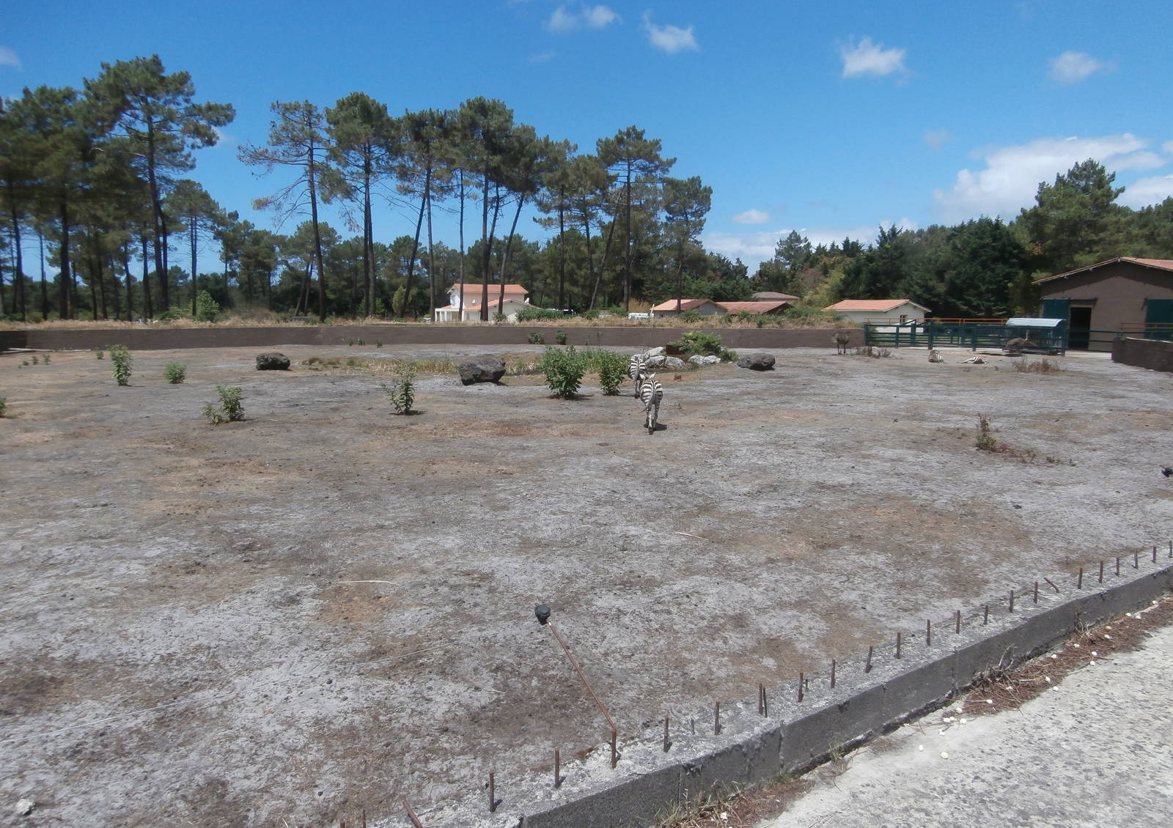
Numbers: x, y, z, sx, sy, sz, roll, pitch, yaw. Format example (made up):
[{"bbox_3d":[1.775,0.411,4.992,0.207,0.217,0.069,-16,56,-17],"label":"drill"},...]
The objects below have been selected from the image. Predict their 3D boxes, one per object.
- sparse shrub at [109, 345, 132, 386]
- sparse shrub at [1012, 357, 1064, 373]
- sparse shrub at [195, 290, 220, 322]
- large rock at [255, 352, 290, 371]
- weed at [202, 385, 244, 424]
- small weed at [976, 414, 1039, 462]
[{"bbox_3d":[-16.793,-1.761,29.313,0.648,1.418,0.800,-4,8,-30],"label":"sparse shrub"},{"bbox_3d":[19.890,-2.120,35.795,1.930,0.640,1.400,4,8,29],"label":"sparse shrub"},{"bbox_3d":[-37.912,-10.752,81.293,2.042,3.208,2.400,-3,8,-25],"label":"sparse shrub"},{"bbox_3d":[-14.272,-2.405,36.994,1.424,0.734,1.150,-3,8,-21],"label":"large rock"},{"bbox_3d":[-9.101,-0.248,20.313,0.910,0.890,0.750,-3,8,-24],"label":"weed"},{"bbox_3d":[7.792,0.432,15.077,0.973,0.682,1.000,4,8,27],"label":"small weed"}]

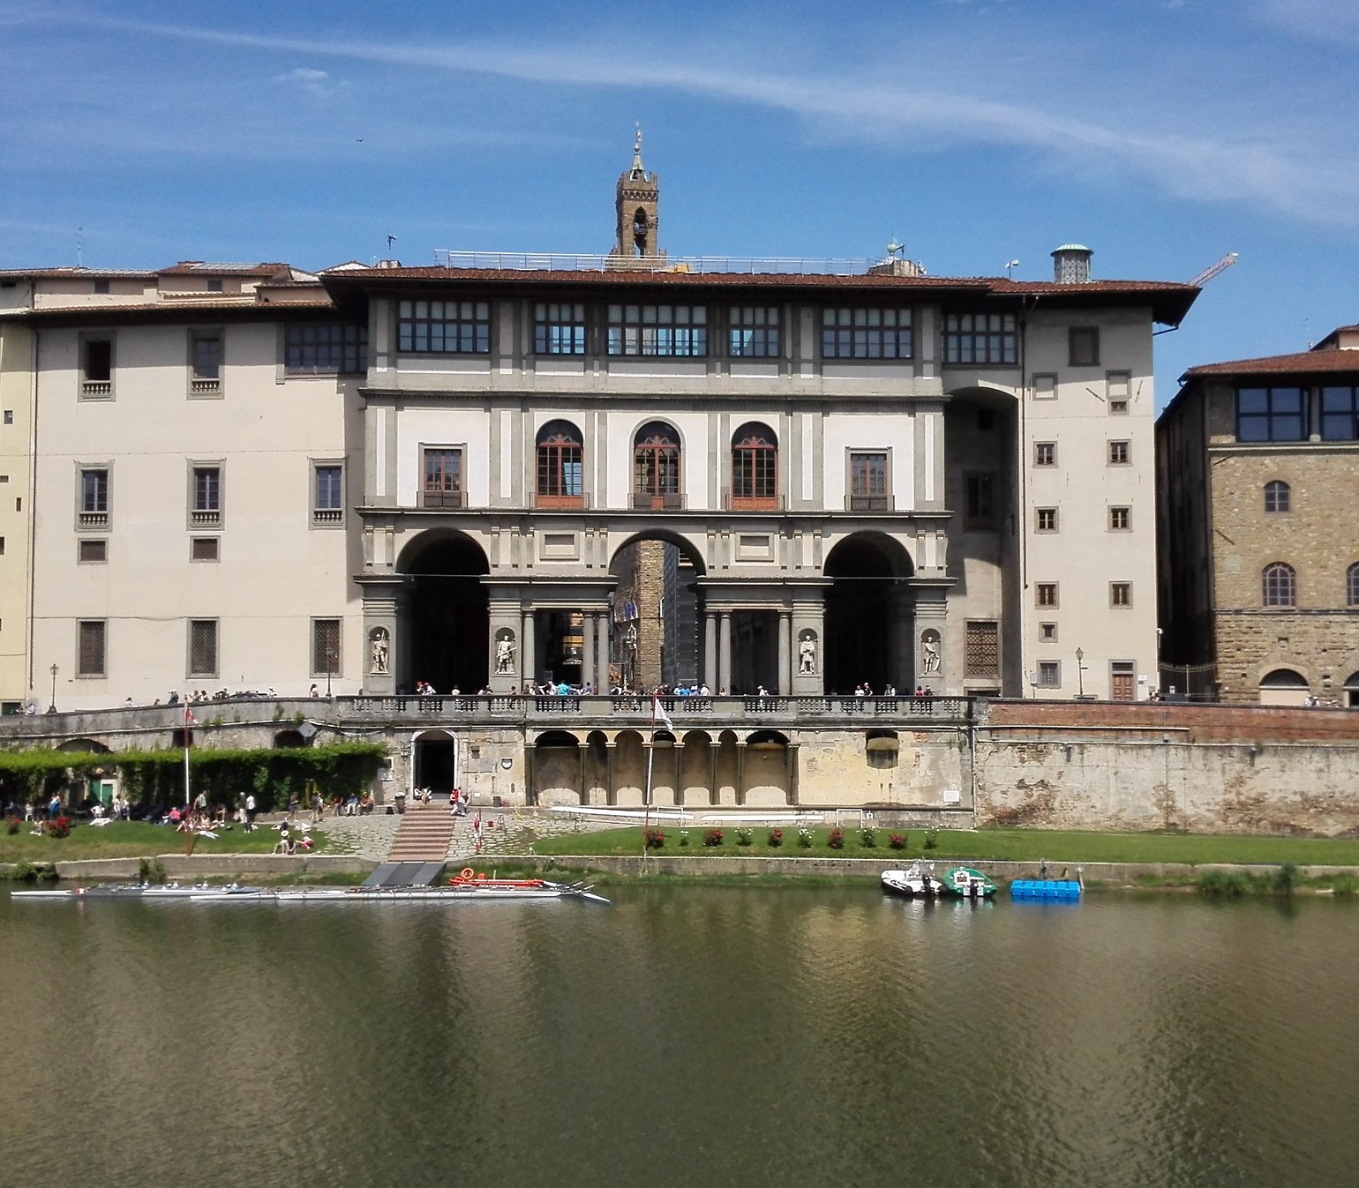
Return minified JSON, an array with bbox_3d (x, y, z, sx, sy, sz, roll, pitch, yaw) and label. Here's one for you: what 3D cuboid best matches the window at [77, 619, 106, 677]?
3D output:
[{"bbox_3d":[-38.176,3.545,101.997,1.916,3.750,0.400,0,-3,5],"label":"window"}]

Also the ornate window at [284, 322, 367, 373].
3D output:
[{"bbox_3d":[-24.008,-16.749,107.693,6.156,3.540,0.400,0,-3,7],"label":"ornate window"}]

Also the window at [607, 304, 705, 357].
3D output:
[{"bbox_3d":[-1.407,-16.032,95.429,5.928,3.162,0.400,0,-3,-4],"label":"window"}]

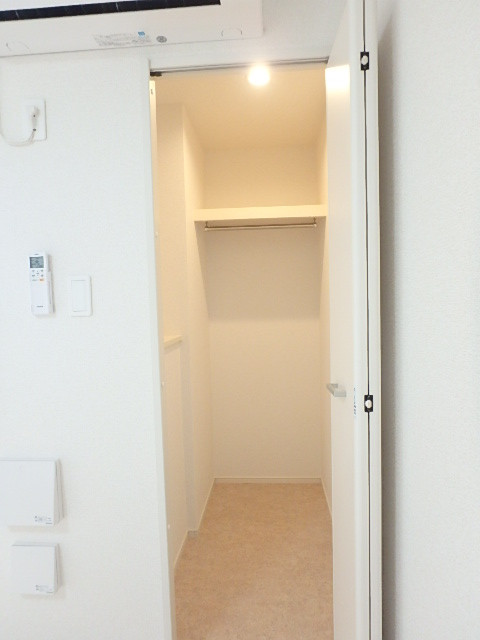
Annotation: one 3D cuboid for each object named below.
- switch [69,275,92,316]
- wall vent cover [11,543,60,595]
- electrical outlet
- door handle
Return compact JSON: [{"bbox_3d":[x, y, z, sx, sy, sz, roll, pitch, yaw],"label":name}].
[{"bbox_3d":[-0.468,-0.071,1.137,0.070,0.120,0.011,-1,4,4],"label":"switch"},{"bbox_3d":[-0.630,0.761,1.190,0.140,0.140,0.034,-1,4,4],"label":"wall vent cover"},{"bbox_3d":[-0.590,-0.574,1.113,0.071,0.120,0.013,-1,4,4],"label":"electrical outlet"},{"bbox_3d":[0.240,0.175,0.967,0.029,0.013,0.097,-2,4,2],"label":"door handle"}]

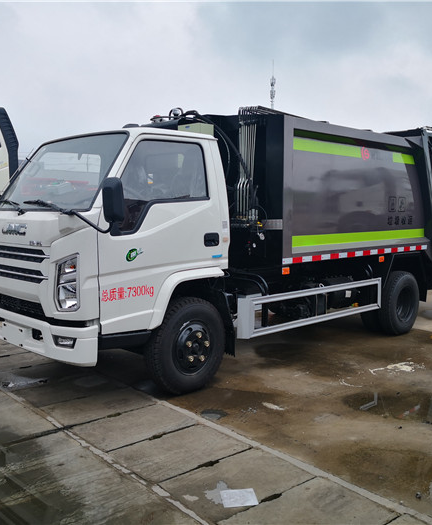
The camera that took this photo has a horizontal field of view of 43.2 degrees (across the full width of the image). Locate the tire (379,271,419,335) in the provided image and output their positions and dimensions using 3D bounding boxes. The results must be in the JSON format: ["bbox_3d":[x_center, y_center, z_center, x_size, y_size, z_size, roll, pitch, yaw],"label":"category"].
[{"bbox_3d":[2.239,0.499,6.673,0.792,0.792,0.200,-5,7,-43],"label":"tire"}]

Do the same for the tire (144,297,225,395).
[{"bbox_3d":[-0.251,0.701,4.582,0.792,0.792,0.200,-5,7,-43],"label":"tire"}]

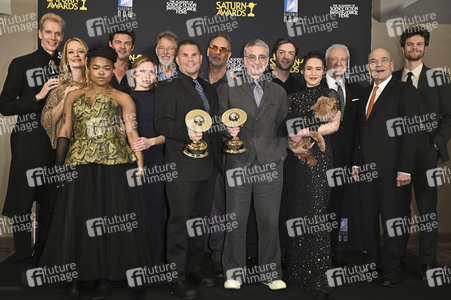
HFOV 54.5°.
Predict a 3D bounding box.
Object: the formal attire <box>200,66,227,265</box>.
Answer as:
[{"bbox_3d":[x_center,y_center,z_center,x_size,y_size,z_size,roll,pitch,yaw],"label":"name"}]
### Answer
[{"bbox_3d":[-0.078,0.144,3.420,0.480,1.530,0.300,1,3,-3],"label":"formal attire"}]

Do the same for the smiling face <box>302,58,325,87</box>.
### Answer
[{"bbox_3d":[0.599,-0.534,2.980,0.155,0.200,0.150,3,6,11],"label":"smiling face"}]

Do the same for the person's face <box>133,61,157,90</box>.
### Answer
[{"bbox_3d":[-0.592,-0.544,3.200,0.170,0.215,0.160,0,3,-24],"label":"person's face"}]

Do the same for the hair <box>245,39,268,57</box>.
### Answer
[{"bbox_3d":[0.222,-0.720,3.140,0.178,0.150,0.200,3,7,2],"label":"hair"}]

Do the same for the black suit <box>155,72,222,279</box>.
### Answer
[{"bbox_3d":[-0.252,0.180,2.980,0.470,1.380,0.330,0,4,-14],"label":"black suit"}]

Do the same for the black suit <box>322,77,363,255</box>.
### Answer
[{"bbox_3d":[0.940,0.135,3.580,0.520,1.500,0.300,1,3,12],"label":"black suit"}]

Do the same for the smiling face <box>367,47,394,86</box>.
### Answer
[{"bbox_3d":[1.083,-0.583,3.060,0.180,0.250,0.210,2,4,17],"label":"smiling face"}]

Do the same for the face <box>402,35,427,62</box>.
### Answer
[{"bbox_3d":[1.424,-0.765,3.300,0.175,0.210,0.155,3,6,25],"label":"face"}]

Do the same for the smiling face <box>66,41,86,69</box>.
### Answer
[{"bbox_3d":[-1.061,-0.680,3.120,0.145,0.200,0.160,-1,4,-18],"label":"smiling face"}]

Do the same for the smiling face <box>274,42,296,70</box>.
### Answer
[{"bbox_3d":[0.465,-0.736,3.450,0.180,0.220,0.170,6,2,5],"label":"smiling face"}]

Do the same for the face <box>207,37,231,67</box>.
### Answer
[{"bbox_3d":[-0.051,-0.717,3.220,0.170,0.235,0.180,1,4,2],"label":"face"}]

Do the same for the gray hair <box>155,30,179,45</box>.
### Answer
[{"bbox_3d":[-0.470,-0.895,3.550,0.180,0.145,0.200,3,5,-8],"label":"gray hair"}]

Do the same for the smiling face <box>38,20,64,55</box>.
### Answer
[{"bbox_3d":[-1.303,-0.842,3.280,0.175,0.240,0.160,12,0,-29],"label":"smiling face"}]

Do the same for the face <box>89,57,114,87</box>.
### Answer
[{"bbox_3d":[-0.798,-0.505,2.820,0.165,0.200,0.150,3,3,-16],"label":"face"}]

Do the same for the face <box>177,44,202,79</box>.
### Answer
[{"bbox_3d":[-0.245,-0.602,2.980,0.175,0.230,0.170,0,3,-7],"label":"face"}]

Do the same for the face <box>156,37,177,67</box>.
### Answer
[{"bbox_3d":[-0.471,-0.787,3.500,0.160,0.240,0.170,1,3,-5],"label":"face"}]

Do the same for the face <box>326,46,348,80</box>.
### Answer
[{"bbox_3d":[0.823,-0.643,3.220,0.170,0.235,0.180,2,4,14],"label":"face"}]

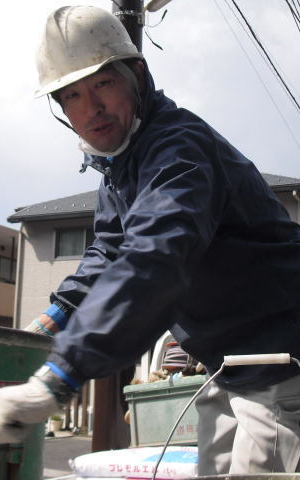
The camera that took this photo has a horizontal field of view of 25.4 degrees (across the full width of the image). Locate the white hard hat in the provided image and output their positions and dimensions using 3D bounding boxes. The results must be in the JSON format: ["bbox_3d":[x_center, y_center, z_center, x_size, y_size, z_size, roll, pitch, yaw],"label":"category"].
[{"bbox_3d":[-0.136,-0.390,1.340,0.215,0.150,0.275,-9,24,25],"label":"white hard hat"}]

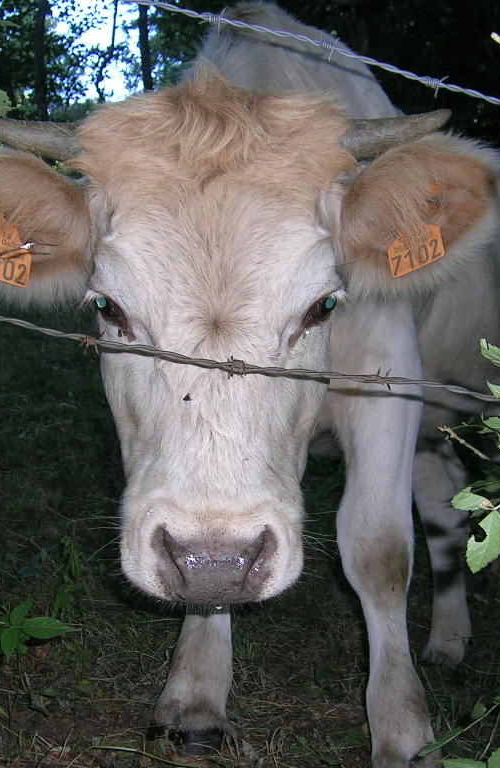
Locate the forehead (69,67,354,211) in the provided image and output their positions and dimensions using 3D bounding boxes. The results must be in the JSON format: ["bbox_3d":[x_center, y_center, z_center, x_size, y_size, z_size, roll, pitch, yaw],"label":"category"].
[{"bbox_3d":[-0.036,-0.230,0.970,0.268,0.138,0.130,0,-2,0],"label":"forehead"}]

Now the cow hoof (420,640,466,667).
[{"bbox_3d":[0.353,0.493,1.900,0.078,0.052,0.095,2,6,25],"label":"cow hoof"}]

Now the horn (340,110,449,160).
[{"bbox_3d":[0.140,-0.242,1.000,0.112,0.042,0.045,-15,3,1],"label":"horn"}]

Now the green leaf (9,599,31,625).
[{"bbox_3d":[-0.330,0.328,1.480,0.025,0.010,0.048,23,52,27],"label":"green leaf"}]

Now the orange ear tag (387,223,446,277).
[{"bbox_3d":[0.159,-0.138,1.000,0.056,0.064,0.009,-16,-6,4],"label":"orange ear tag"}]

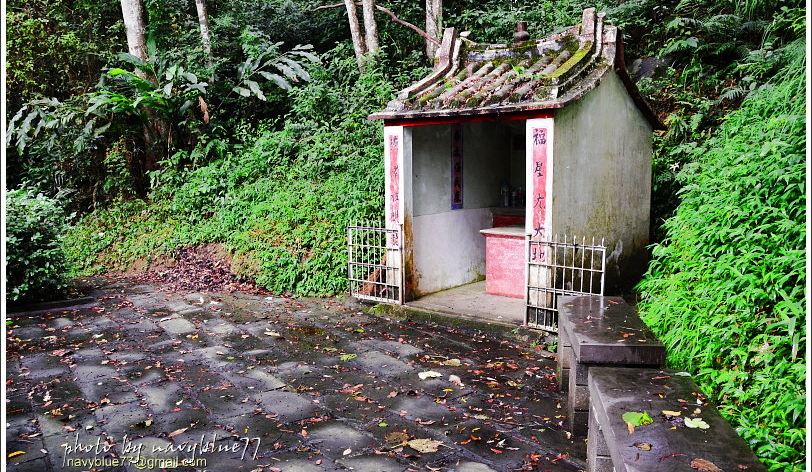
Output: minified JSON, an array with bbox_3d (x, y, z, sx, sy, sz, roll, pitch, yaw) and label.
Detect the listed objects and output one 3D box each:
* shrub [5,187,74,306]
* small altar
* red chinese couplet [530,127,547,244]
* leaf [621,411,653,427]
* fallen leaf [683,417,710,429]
[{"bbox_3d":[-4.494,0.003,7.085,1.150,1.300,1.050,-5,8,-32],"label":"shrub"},{"bbox_3d":[1.217,0.285,6.471,0.660,0.670,0.550,5,9,40],"label":"small altar"},{"bbox_3d":[1.115,-0.336,5.111,0.133,1.120,0.015,5,9,40],"label":"red chinese couplet"},{"bbox_3d":[0.922,0.722,2.413,0.119,0.020,0.130,-1,7,-5],"label":"leaf"},{"bbox_3d":[1.132,0.728,2.371,0.086,0.013,0.101,0,7,8],"label":"fallen leaf"}]

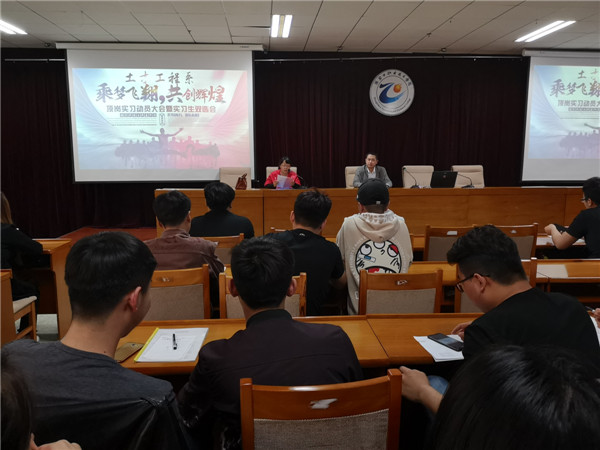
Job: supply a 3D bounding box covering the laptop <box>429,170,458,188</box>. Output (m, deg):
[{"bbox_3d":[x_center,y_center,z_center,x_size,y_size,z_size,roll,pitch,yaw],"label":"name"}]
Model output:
[{"bbox_3d":[2.149,-0.674,6.957,0.375,0.240,0.300,-1,8,-4],"label":"laptop"}]

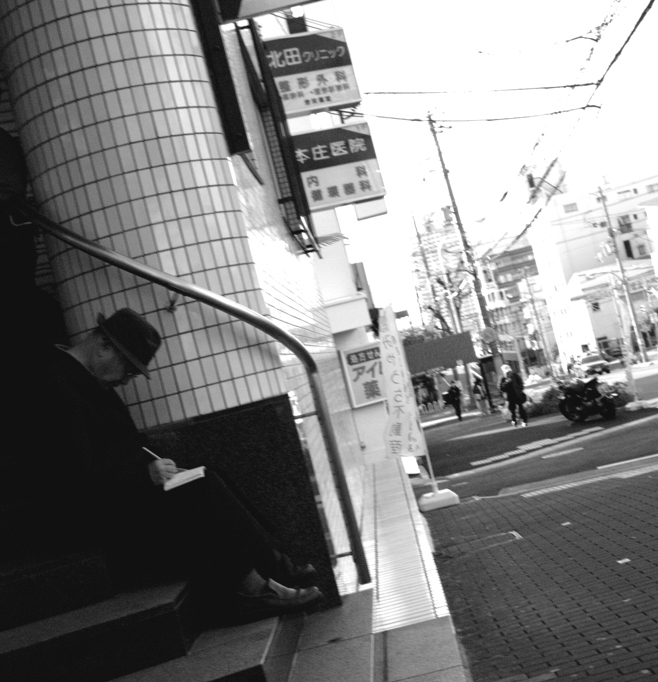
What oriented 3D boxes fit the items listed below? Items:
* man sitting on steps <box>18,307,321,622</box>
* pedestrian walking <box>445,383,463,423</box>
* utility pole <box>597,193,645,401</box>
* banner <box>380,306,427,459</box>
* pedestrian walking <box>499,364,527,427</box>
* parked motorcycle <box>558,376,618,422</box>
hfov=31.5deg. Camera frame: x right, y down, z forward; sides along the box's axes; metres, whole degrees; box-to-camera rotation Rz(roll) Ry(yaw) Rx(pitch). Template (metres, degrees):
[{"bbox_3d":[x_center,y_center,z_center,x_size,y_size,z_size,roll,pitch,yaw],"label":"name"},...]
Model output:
[{"bbox_3d":[-0.576,0.438,3.850,0.880,1.100,0.520,-14,-4,6],"label":"man sitting on steps"},{"bbox_3d":[5.167,2.512,48.000,0.550,1.650,0.450,-15,-4,19],"label":"pedestrian walking"},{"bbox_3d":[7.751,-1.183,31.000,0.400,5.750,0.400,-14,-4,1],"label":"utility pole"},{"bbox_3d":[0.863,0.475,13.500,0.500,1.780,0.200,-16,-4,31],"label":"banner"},{"bbox_3d":[5.037,1.496,32.000,0.550,1.670,0.450,-17,-5,38],"label":"pedestrian walking"},{"bbox_3d":[5.699,1.301,25.700,0.750,1.080,2.000,-12,-4,-34],"label":"parked motorcycle"}]

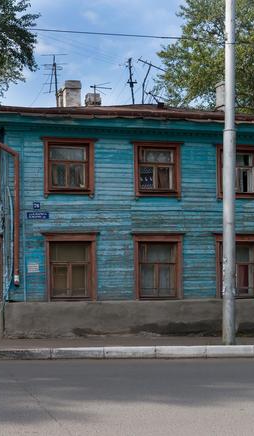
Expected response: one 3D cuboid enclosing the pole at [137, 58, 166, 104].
[{"bbox_3d":[0.944,-5.241,24.500,1.150,1.850,0.400,1,-4,-13],"label":"pole"}]

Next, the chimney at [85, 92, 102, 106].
[{"bbox_3d":[-1.333,-4.664,25.300,0.680,0.800,0.650,1,-4,-13],"label":"chimney"}]

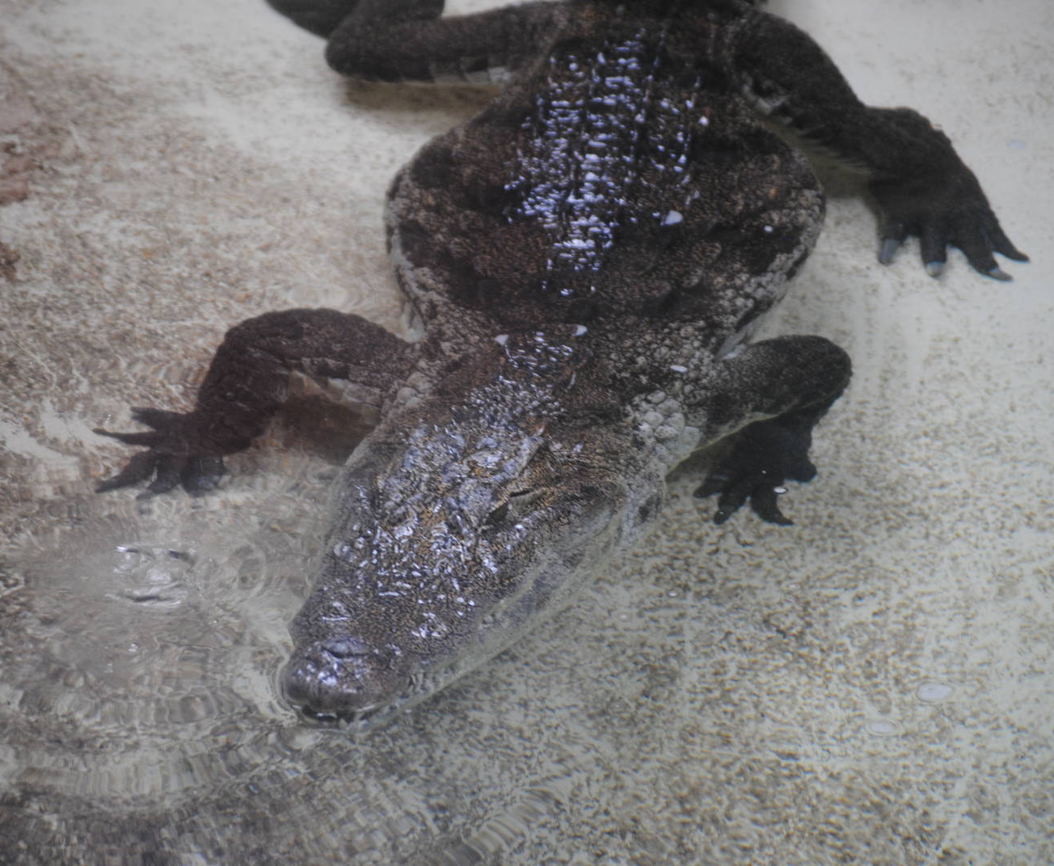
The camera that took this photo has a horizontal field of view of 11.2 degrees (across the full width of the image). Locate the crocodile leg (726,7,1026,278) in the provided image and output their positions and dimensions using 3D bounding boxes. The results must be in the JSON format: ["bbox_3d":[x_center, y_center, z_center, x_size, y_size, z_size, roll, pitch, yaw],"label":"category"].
[{"bbox_3d":[0.346,-0.285,5.350,0.300,0.150,0.260,-5,38,-6],"label":"crocodile leg"}]

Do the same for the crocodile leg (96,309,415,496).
[{"bbox_3d":[-0.254,-0.028,5.060,0.285,0.150,0.140,7,39,9],"label":"crocodile leg"}]

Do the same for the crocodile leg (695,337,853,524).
[{"bbox_3d":[0.228,-0.004,5.030,0.155,0.155,0.140,3,38,4],"label":"crocodile leg"}]

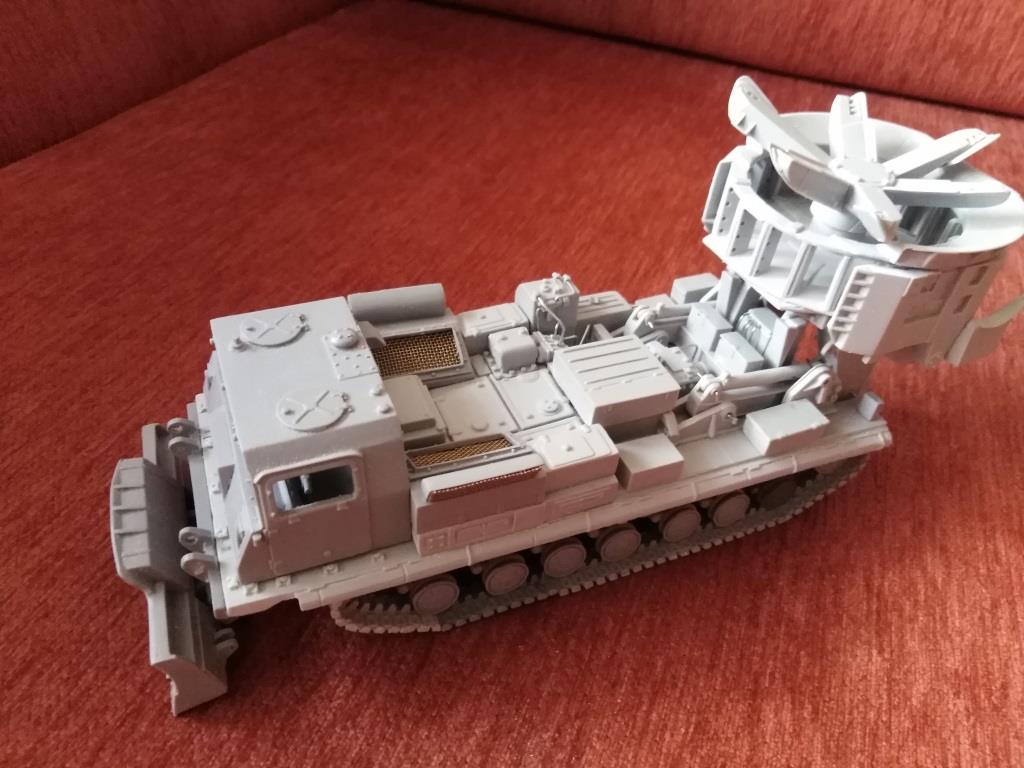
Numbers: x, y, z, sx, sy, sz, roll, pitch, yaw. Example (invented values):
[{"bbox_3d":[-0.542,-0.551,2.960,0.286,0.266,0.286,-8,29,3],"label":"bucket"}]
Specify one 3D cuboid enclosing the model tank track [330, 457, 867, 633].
[{"bbox_3d":[0.036,0.047,0.257,0.195,0.036,0.015,-12,42,-19],"label":"model tank track"}]

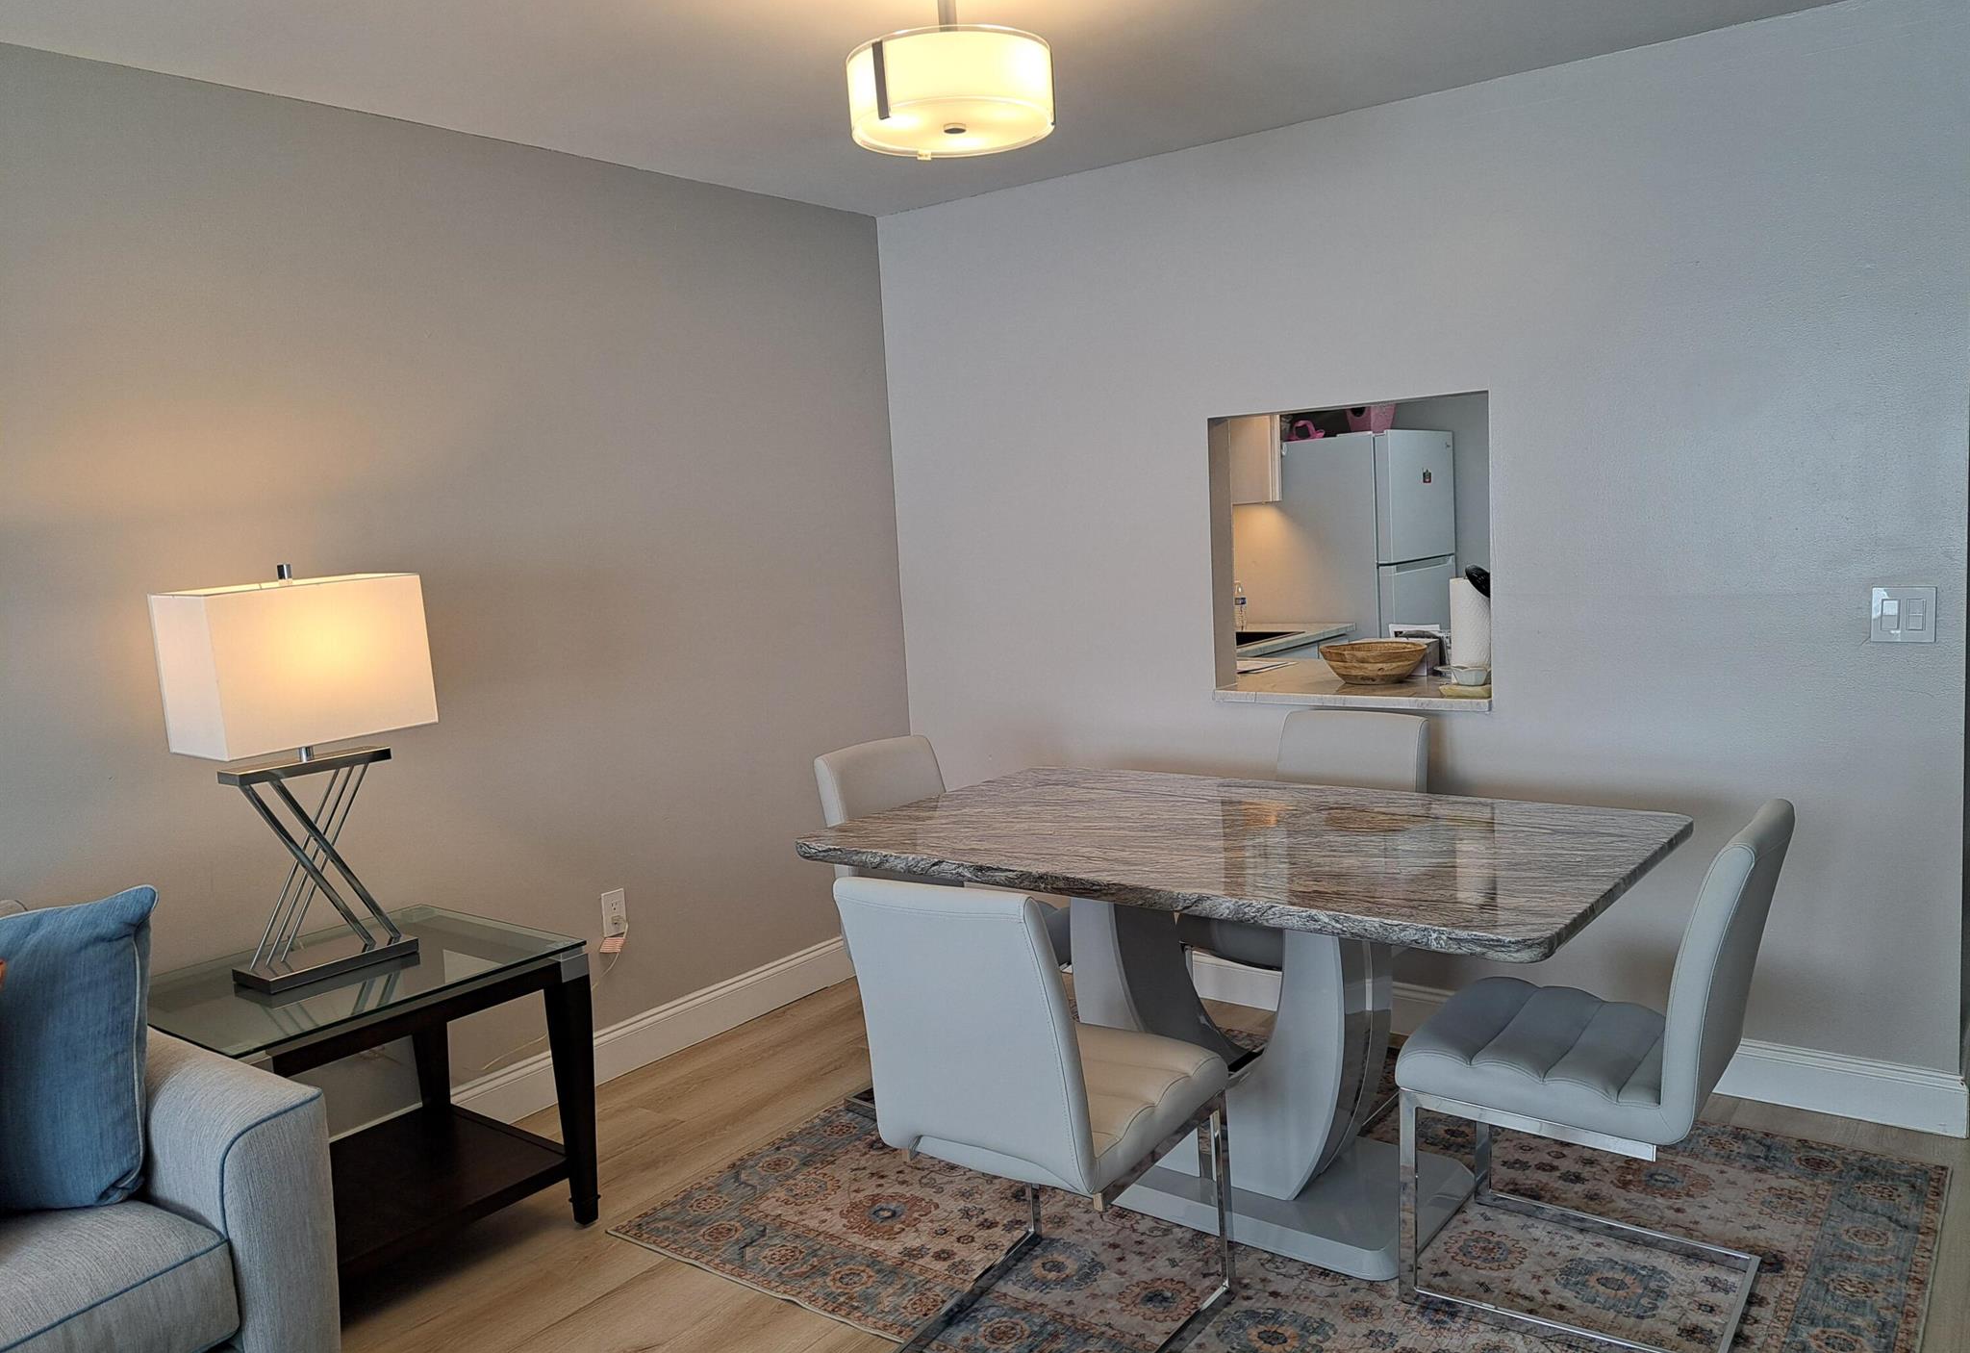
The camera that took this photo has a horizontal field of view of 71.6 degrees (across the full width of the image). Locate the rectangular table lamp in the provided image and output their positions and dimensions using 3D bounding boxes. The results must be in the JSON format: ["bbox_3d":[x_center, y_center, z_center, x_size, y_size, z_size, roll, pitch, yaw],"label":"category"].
[{"bbox_3d":[-1.345,0.187,2.720,0.217,0.817,0.425,2,9,37],"label":"rectangular table lamp"}]

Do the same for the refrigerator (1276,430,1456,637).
[{"bbox_3d":[1.530,-0.183,5.959,0.780,1.675,0.755,2,9,37],"label":"refrigerator"}]

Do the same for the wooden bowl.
[{"bbox_3d":[1.126,-0.039,3.913,0.295,0.094,0.295,-3,7,0],"label":"wooden bowl"}]

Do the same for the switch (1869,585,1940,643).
[{"bbox_3d":[1.929,-0.130,2.869,0.115,0.117,0.010,2,9,37],"label":"switch"}]

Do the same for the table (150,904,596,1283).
[{"bbox_3d":[-1.276,0.893,2.793,0.610,0.612,0.698,2,9,37],"label":"table"}]

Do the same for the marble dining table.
[{"bbox_3d":[0.522,0.697,2.909,1.605,0.768,0.945,2,9,37],"label":"marble dining table"}]

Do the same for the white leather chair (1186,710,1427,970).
[{"bbox_3d":[0.813,0.569,3.345,0.425,0.885,0.560,2,9,37],"label":"white leather chair"}]

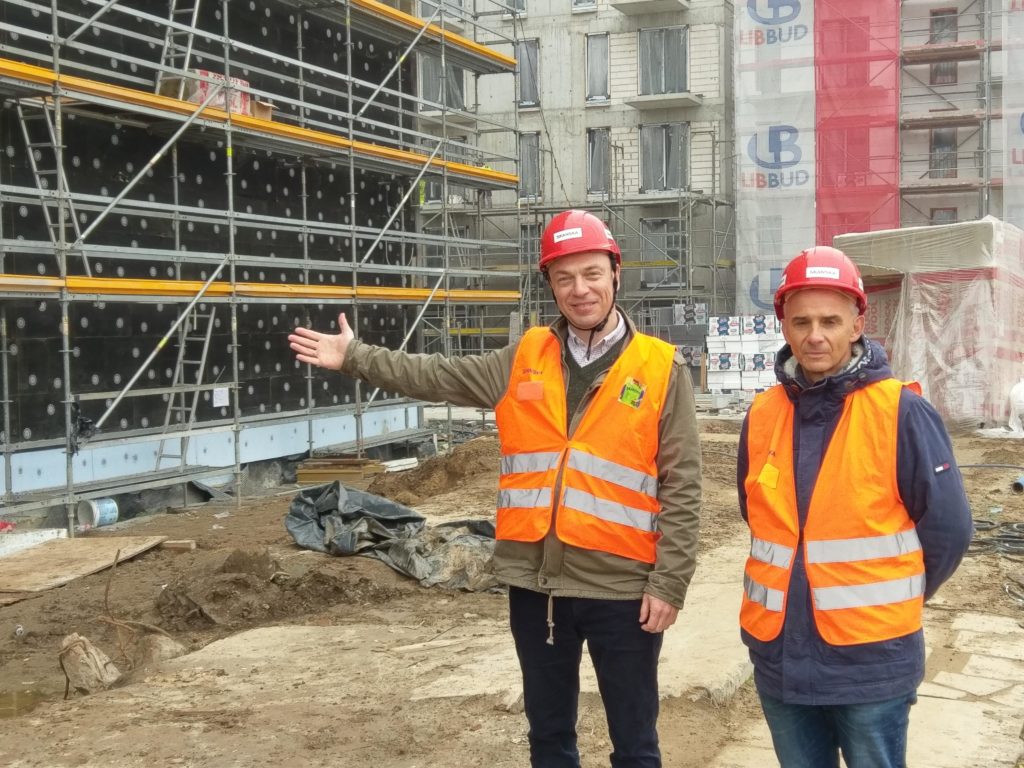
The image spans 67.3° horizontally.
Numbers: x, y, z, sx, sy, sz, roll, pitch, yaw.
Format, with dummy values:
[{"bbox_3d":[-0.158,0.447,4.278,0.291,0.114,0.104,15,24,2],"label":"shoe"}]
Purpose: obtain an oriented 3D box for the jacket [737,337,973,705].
[{"bbox_3d":[0.835,0.300,1.880,0.560,0.840,0.370,4,7,40],"label":"jacket"}]

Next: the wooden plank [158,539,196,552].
[{"bbox_3d":[-3.110,1.500,7.100,0.330,0.065,0.100,0,5,-3],"label":"wooden plank"}]

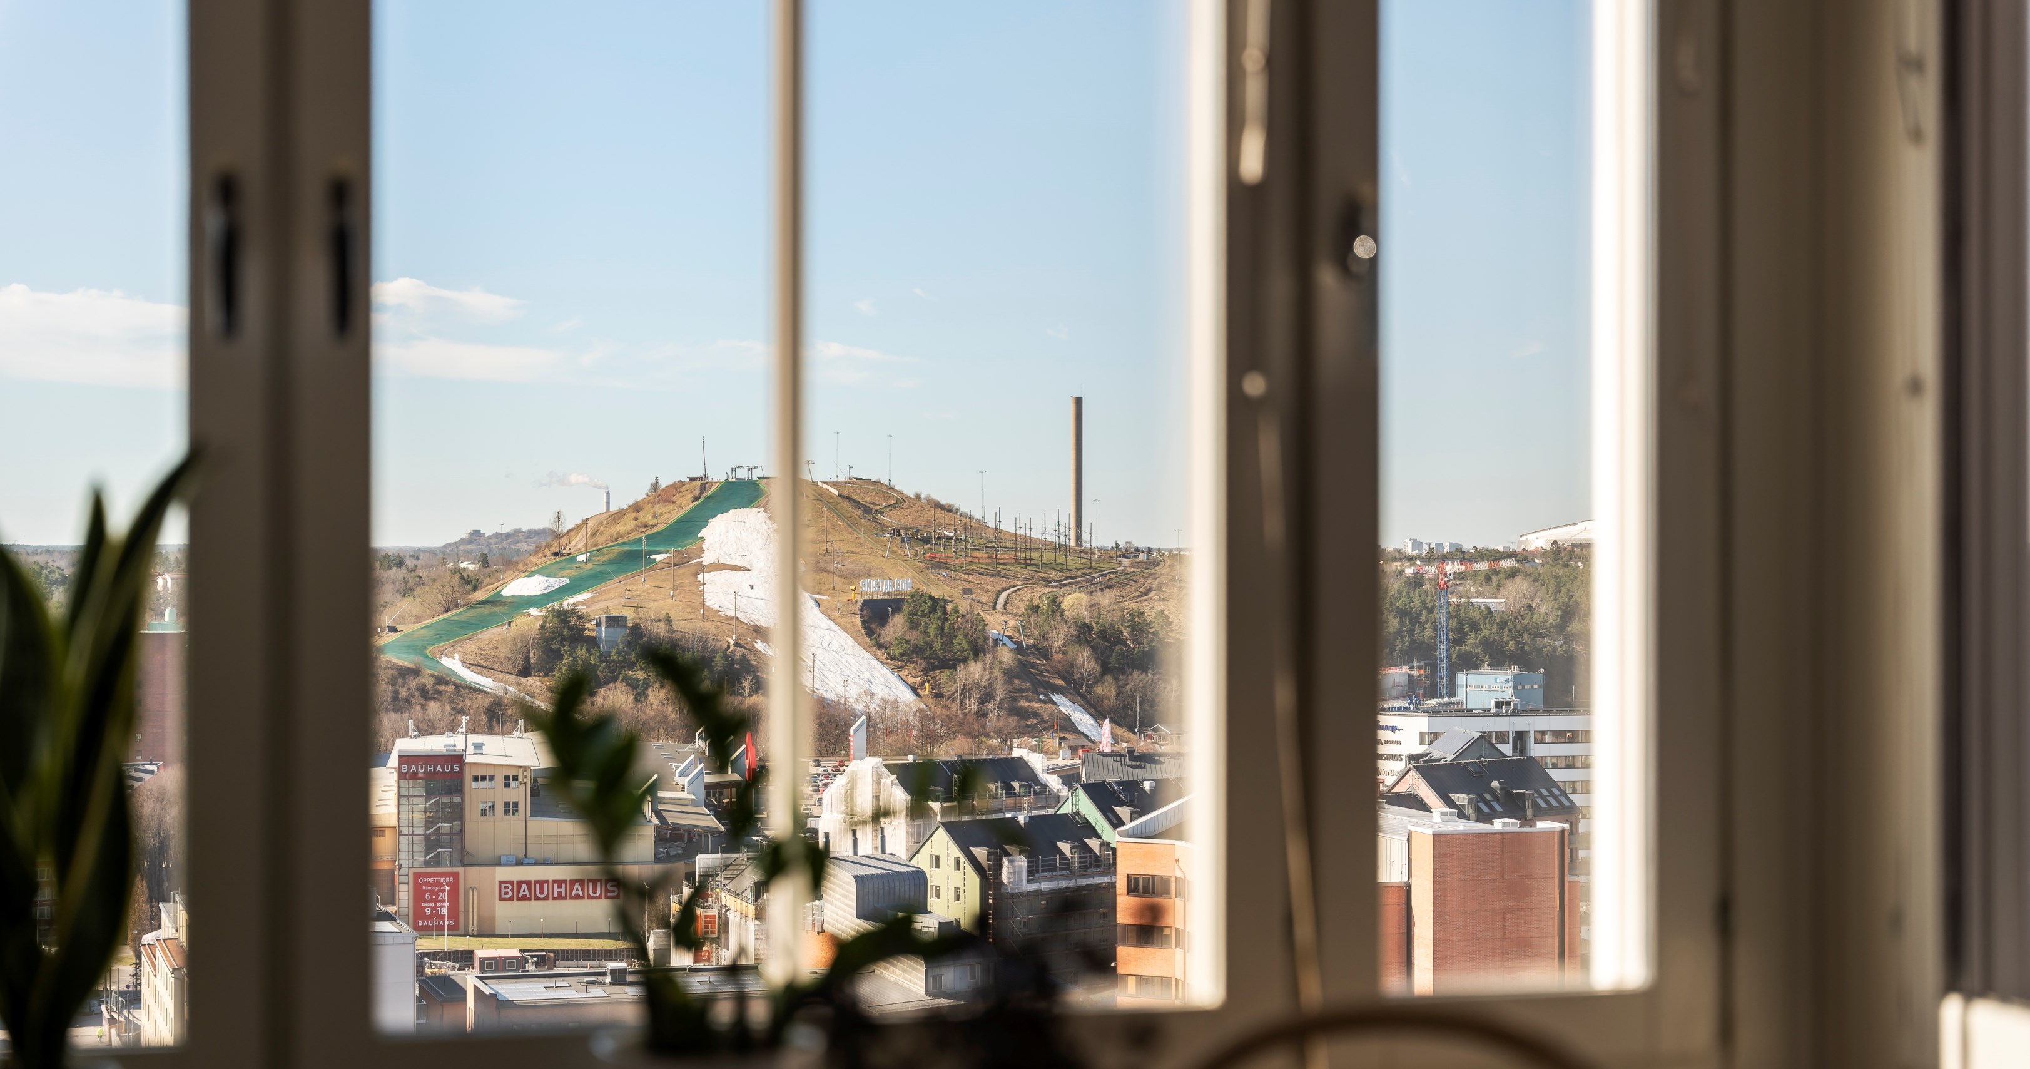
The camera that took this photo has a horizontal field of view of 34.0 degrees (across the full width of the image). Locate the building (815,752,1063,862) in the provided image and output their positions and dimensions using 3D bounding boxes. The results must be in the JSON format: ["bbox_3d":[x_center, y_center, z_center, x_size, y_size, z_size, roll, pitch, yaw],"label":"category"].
[{"bbox_3d":[-9.000,40.210,447.300,27.500,20.500,17.500,0,0,-40],"label":"building"}]

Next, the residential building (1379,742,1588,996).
[{"bbox_3d":[57.200,38.384,412.000,22.500,22.000,16.000,0,0,-40],"label":"residential building"}]

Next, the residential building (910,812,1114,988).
[{"bbox_3d":[-0.200,39.593,346.400,19.500,20.300,12.500,0,0,-41],"label":"residential building"}]

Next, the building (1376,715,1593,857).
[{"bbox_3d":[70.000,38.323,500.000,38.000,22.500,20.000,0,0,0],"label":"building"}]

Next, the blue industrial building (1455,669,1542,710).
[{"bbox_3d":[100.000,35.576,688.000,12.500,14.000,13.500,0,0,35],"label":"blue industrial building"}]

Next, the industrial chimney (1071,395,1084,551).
[{"bbox_3d":[24.100,-23.510,1300.000,4.800,61.000,4.800,0,0,0],"label":"industrial chimney"}]

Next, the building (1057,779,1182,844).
[{"bbox_3d":[14.200,39.649,395.500,17.000,20.400,13.000,0,0,-40],"label":"building"}]

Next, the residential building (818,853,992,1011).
[{"bbox_3d":[-10.900,39.497,325.000,10.500,14.000,20.000,0,0,-30],"label":"residential building"}]

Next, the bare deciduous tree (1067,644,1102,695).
[{"bbox_3d":[19.400,37.846,930.000,9.700,13.700,9.700,0,0,0],"label":"bare deciduous tree"}]

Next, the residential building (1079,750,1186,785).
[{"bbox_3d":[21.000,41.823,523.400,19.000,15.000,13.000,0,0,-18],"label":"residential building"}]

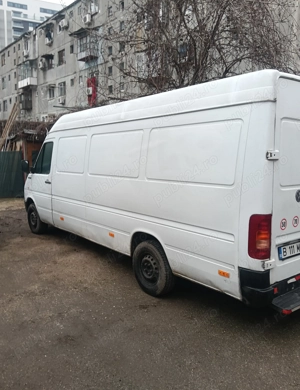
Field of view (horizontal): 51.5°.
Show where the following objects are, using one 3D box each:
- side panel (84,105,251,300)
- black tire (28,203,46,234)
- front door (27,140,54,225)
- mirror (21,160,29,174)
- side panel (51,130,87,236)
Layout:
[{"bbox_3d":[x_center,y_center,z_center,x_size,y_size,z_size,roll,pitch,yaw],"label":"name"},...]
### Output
[{"bbox_3d":[-0.055,-0.034,3.857,0.140,1.750,2.860,-4,8,-40],"label":"side panel"},{"bbox_3d":[-2.539,0.548,7.031,0.225,0.670,0.670,-4,8,-40],"label":"black tire"},{"bbox_3d":[-2.199,-0.306,6.378,0.160,1.640,1.180,-4,8,-40],"label":"front door"},{"bbox_3d":[-2.574,-0.570,6.441,0.180,0.280,0.110,-4,8,-40],"label":"mirror"},{"bbox_3d":[-1.407,-0.215,5.428,0.130,1.730,1.300,-4,8,-40],"label":"side panel"}]

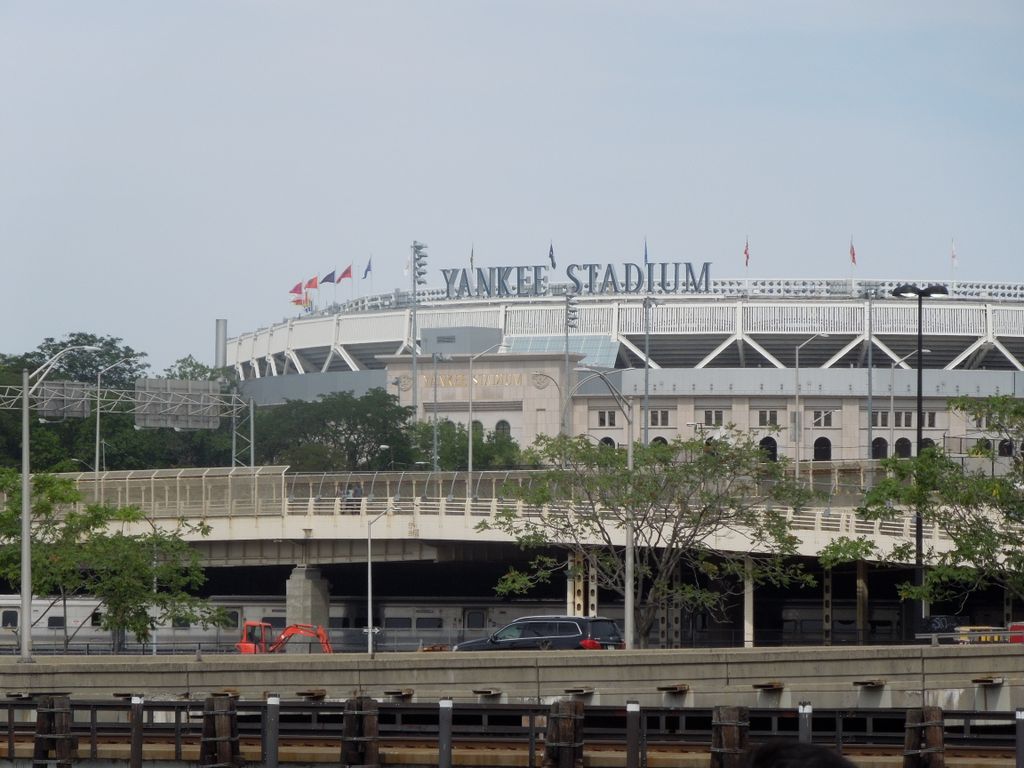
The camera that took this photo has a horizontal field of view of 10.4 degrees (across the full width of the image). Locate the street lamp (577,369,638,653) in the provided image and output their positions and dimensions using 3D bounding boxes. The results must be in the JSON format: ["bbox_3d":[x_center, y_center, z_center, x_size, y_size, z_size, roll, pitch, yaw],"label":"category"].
[{"bbox_3d":[2.652,3.770,162.000,0.350,8.550,2.800,-2,-3,37],"label":"street lamp"}]

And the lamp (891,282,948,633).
[{"bbox_3d":[13.142,2.931,182.000,1.870,12.200,0.700,0,-2,0],"label":"lamp"}]

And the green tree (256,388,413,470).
[{"bbox_3d":[-12.723,4.721,405.174,11.200,8.700,9.500,0,-2,0],"label":"green tree"}]

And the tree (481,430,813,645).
[{"bbox_3d":[5.073,6.546,210.194,12.200,9.700,11.000,0,-2,0],"label":"tree"}]

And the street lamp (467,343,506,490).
[{"bbox_3d":[-1.194,2.296,287.000,2.750,8.750,0.350,2,-3,-44],"label":"street lamp"}]

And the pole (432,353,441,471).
[{"bbox_3d":[-5.145,3.577,385.000,0.750,11.400,0.500,0,-2,0],"label":"pole"}]

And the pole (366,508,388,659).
[{"bbox_3d":[-5.625,9.704,249.009,0.400,8.450,2.400,-2,-3,37],"label":"pole"}]

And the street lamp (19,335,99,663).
[{"bbox_3d":[-13.232,3.589,166.484,0.400,9.200,3.600,-2,-3,36],"label":"street lamp"}]

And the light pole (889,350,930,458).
[{"bbox_3d":[20.038,2.527,286.159,0.400,8.600,2.900,-2,-3,41],"label":"light pole"}]

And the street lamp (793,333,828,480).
[{"bbox_3d":[14.177,2.197,267.000,2.200,9.250,0.350,2,-3,-44],"label":"street lamp"}]

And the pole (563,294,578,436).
[{"bbox_3d":[5.571,3.706,512.377,1.500,23.500,2.200,0,-2,10],"label":"pole"}]

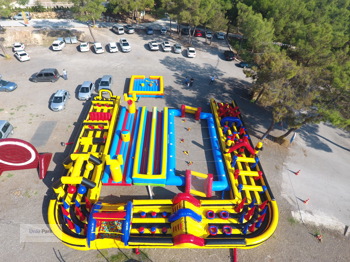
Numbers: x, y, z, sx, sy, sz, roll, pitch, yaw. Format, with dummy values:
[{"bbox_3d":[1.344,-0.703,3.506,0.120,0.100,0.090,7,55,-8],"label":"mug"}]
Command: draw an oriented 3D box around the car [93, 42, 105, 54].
[{"bbox_3d":[-16.389,-18.074,43.388,1.740,1.470,4.200,-15,47,-17],"label":"car"}]

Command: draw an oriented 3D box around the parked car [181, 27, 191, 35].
[{"bbox_3d":[2.587,-25.418,51.401,1.770,1.470,4.200,-6,46,-6],"label":"parked car"}]

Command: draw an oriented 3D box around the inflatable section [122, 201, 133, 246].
[{"bbox_3d":[-4.034,7.900,17.557,0.570,1.600,3.450,-1,44,-3],"label":"inflatable section"}]

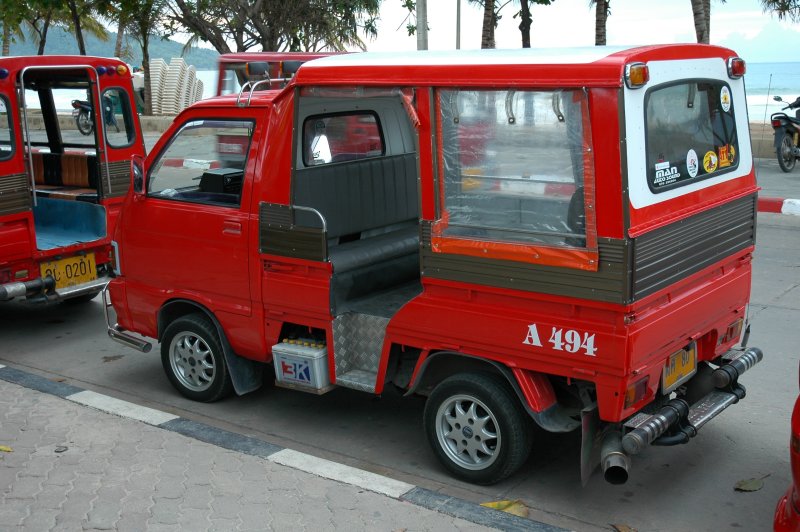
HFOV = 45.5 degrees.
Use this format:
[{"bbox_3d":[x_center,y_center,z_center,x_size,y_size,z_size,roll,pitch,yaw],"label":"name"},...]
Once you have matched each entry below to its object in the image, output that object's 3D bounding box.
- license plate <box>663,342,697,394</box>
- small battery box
[{"bbox_3d":[1.211,0.445,4.123,0.015,0.155,0.370,8,15,36],"label":"license plate"},{"bbox_3d":[-0.481,0.490,4.844,0.265,0.208,0.170,6,14,29],"label":"small battery box"}]

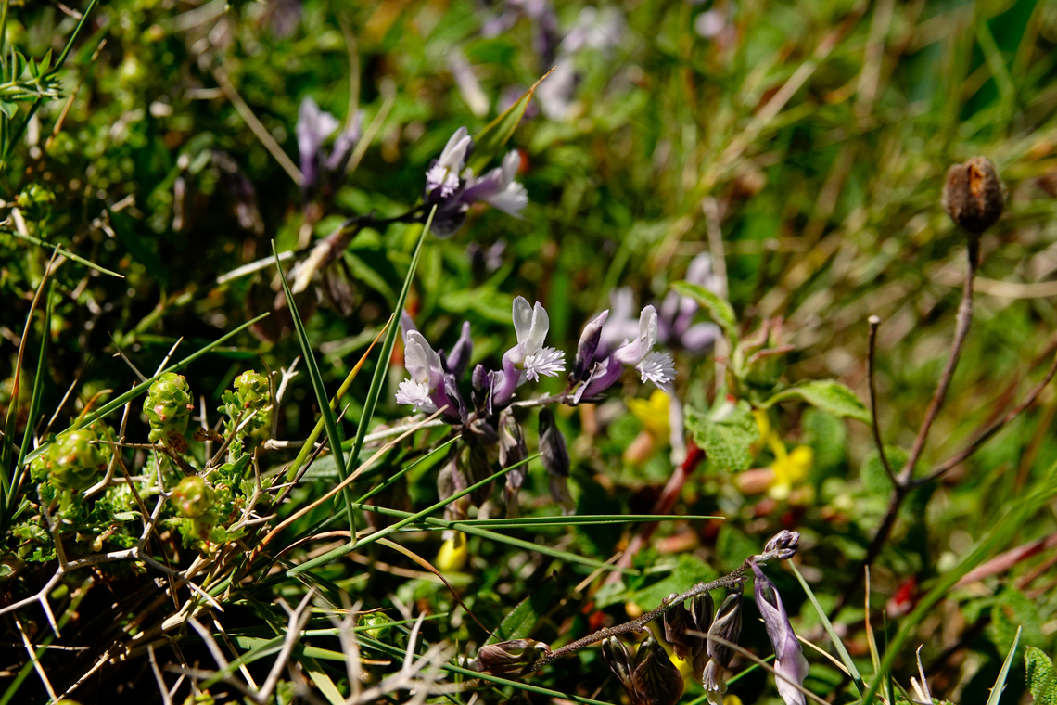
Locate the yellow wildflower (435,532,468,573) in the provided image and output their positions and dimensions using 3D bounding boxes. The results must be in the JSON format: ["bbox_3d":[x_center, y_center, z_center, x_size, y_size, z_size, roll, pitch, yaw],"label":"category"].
[{"bbox_3d":[-0.011,0.030,0.254,0.005,0.006,0.005,0,27,0],"label":"yellow wildflower"}]

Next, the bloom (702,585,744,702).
[{"bbox_3d":[0.027,0.040,0.237,0.005,0.016,0.005,10,15,10],"label":"bloom"}]

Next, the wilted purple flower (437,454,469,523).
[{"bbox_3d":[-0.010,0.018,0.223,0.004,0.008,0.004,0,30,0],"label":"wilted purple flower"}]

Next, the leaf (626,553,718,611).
[{"bbox_3d":[0.021,0.034,0.255,0.013,0.006,0.009,0,27,0],"label":"leaf"}]

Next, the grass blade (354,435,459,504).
[{"bbox_3d":[-0.017,0.016,0.240,0.018,0.002,0.002,-33,9,6],"label":"grass blade"}]

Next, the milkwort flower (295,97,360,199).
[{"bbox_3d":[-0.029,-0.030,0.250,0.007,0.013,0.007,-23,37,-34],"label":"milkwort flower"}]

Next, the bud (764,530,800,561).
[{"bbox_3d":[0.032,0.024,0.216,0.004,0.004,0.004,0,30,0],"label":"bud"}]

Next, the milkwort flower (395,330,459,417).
[{"bbox_3d":[-0.014,0.003,0.242,0.009,0.012,0.007,-17,32,-30],"label":"milkwort flower"}]

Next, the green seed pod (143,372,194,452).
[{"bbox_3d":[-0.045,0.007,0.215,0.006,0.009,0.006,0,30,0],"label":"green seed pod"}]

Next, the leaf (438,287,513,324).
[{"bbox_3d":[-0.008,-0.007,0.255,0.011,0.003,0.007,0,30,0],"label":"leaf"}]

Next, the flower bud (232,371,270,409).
[{"bbox_3d":[-0.039,0.005,0.241,0.005,0.006,0.005,0,27,0],"label":"flower bud"}]

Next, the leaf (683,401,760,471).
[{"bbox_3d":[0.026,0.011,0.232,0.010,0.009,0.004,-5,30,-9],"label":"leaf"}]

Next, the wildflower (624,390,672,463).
[{"bbox_3d":[0.019,0.012,0.272,0.007,0.011,0.008,0,27,0],"label":"wildflower"}]

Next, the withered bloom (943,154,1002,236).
[{"bbox_3d":[0.068,-0.024,0.260,0.009,0.011,0.009,0,27,0],"label":"withered bloom"}]

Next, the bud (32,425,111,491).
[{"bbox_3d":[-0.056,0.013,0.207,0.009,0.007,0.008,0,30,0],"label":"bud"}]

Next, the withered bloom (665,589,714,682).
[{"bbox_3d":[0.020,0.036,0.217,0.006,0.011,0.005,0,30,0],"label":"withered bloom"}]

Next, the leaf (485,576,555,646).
[{"bbox_3d":[-0.001,0.037,0.245,0.002,0.005,0.014,11,46,42],"label":"leaf"}]

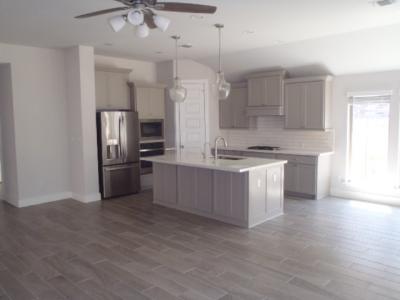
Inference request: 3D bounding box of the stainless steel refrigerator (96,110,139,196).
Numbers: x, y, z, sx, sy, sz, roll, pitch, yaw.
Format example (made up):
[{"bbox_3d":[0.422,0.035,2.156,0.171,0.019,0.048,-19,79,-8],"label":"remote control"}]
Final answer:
[{"bbox_3d":[-1.898,0.096,6.957,0.800,1.790,0.900,4,7,43],"label":"stainless steel refrigerator"}]

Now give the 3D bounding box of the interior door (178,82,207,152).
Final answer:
[{"bbox_3d":[-0.181,-0.374,8.044,0.680,2.500,0.070,-1,5,-4],"label":"interior door"}]

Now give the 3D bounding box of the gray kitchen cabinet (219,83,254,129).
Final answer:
[{"bbox_3d":[0.947,-1.065,8.140,0.916,1.085,0.345,4,7,43],"label":"gray kitchen cabinet"}]

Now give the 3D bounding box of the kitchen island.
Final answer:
[{"bbox_3d":[0.188,0.619,5.946,2.390,0.915,1.340,4,7,43],"label":"kitchen island"}]

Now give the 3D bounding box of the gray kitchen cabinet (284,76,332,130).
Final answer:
[{"bbox_3d":[2.297,-0.963,6.888,0.930,1.075,0.355,4,7,43],"label":"gray kitchen cabinet"}]

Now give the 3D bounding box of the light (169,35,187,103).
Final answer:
[{"bbox_3d":[-0.412,-1.423,5.764,0.320,1.174,0.320,-1,5,0],"label":"light"}]

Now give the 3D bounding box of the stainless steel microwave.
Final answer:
[{"bbox_3d":[-1.326,-0.500,7.855,0.550,0.500,0.760,4,7,43],"label":"stainless steel microwave"}]

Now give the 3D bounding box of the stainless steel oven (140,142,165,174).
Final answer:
[{"bbox_3d":[-1.322,0.177,7.920,0.600,0.740,0.760,4,7,43],"label":"stainless steel oven"}]

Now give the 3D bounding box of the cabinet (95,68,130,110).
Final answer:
[{"bbox_3d":[-2.018,-1.312,7.005,0.503,0.850,0.920,4,7,43],"label":"cabinet"}]

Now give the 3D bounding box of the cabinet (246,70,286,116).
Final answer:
[{"bbox_3d":[1.585,-1.272,7.452,0.971,0.975,0.454,4,7,43],"label":"cabinet"}]

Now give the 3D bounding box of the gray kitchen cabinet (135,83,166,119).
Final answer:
[{"bbox_3d":[-1.356,-1.177,7.821,0.640,0.835,0.870,4,7,43],"label":"gray kitchen cabinet"}]

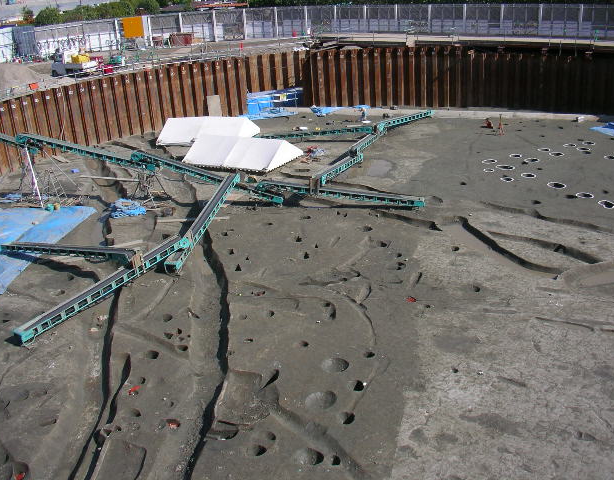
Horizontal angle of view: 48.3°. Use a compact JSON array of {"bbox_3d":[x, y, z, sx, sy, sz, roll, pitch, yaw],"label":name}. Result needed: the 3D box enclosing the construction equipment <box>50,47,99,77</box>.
[{"bbox_3d":[-17.030,-13.020,50.110,3.350,1.800,1.460,11,29,31],"label":"construction equipment"}]

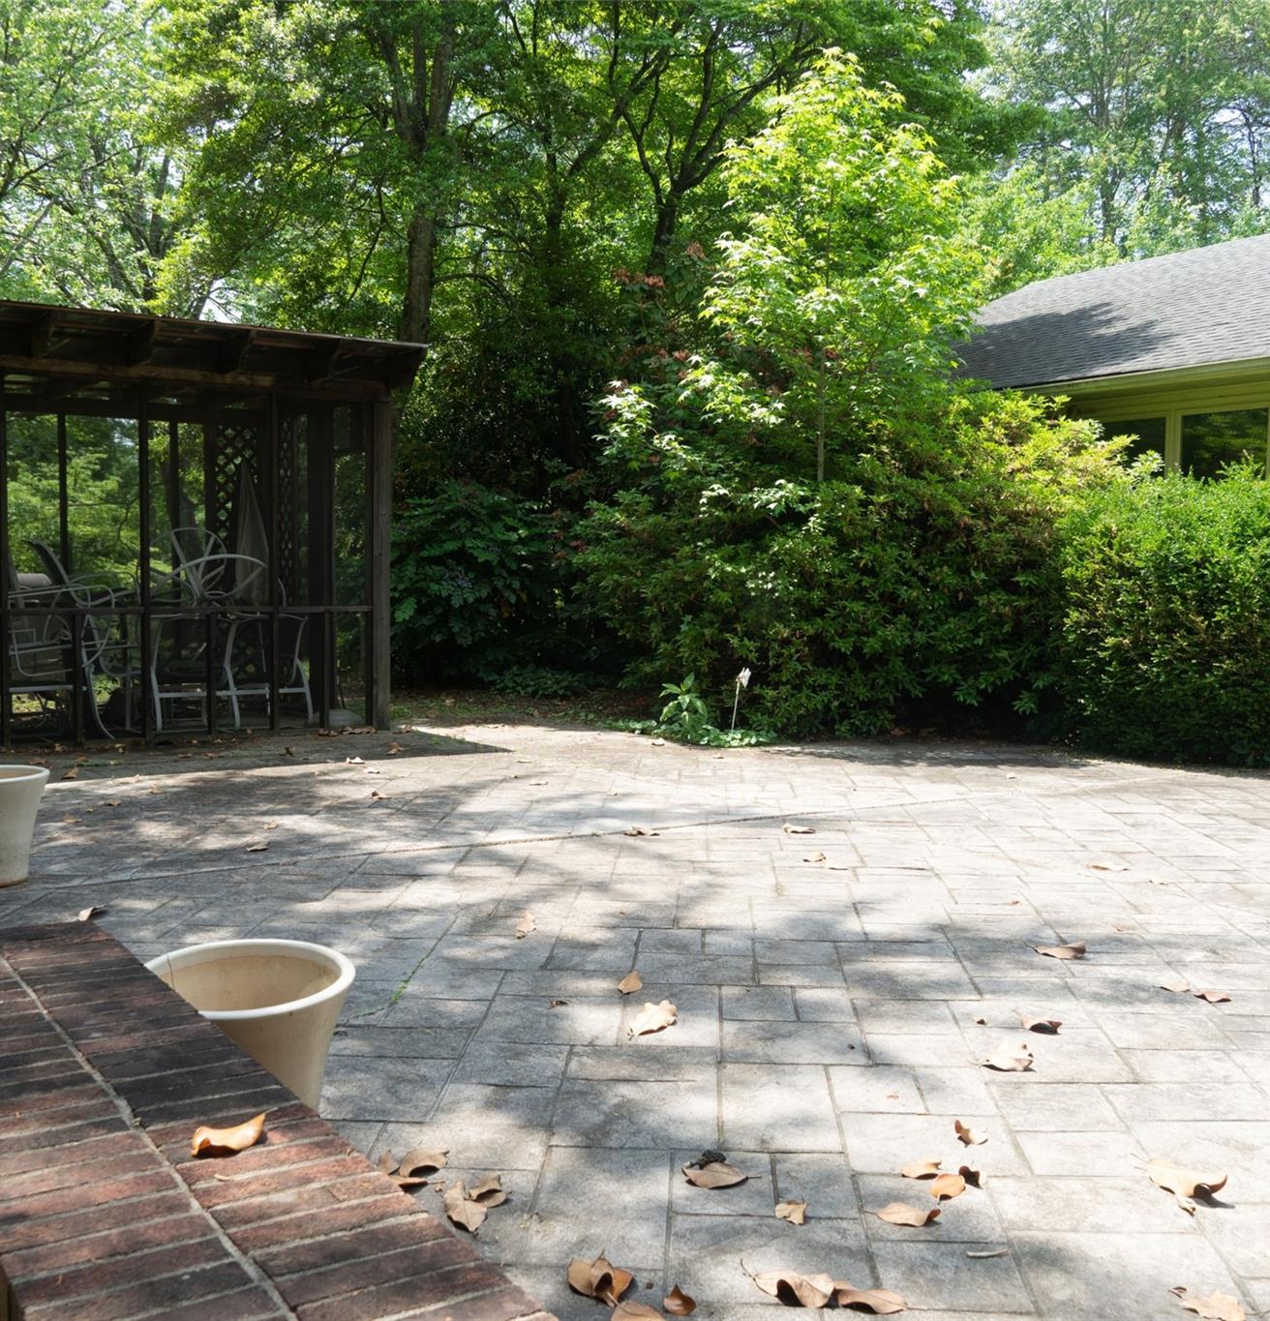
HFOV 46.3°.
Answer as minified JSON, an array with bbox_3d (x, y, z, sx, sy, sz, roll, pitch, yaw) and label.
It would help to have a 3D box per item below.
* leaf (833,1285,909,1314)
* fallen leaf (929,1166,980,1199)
[{"bbox_3d":[0.369,0.999,2.326,0.115,0.035,0.049,1,4,12],"label":"leaf"},{"bbox_3d":[0.624,1.018,2.898,0.100,0.034,0.072,-1,5,-10],"label":"fallen leaf"}]

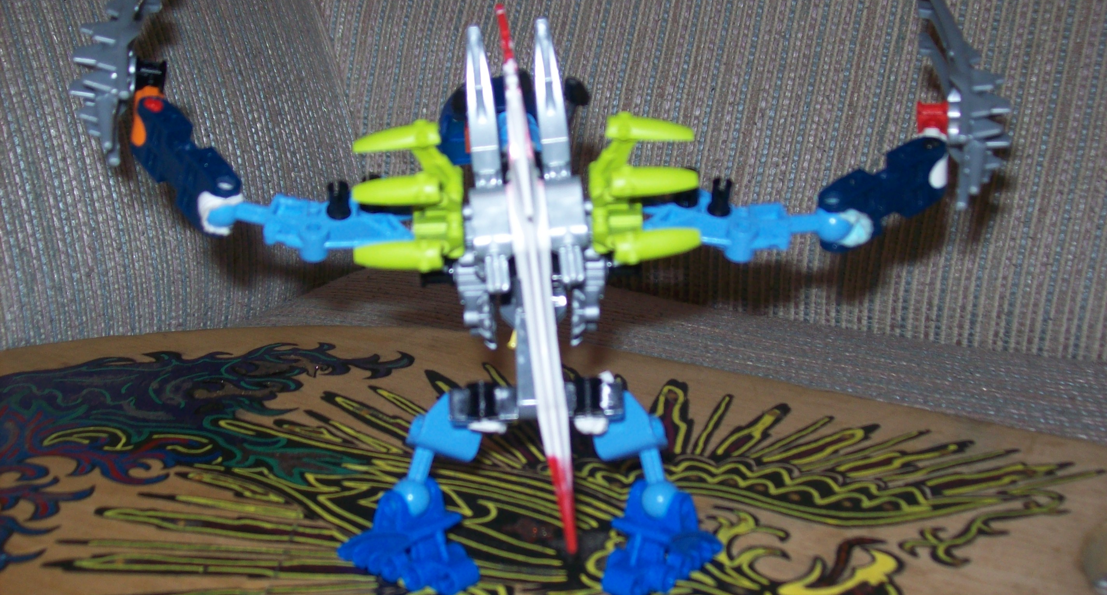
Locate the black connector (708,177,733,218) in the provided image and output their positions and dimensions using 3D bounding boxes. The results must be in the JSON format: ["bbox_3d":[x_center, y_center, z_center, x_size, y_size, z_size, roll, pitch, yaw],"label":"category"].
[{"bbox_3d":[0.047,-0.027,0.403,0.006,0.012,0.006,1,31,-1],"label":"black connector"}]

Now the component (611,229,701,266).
[{"bbox_3d":[0.028,-0.014,0.396,0.025,0.007,0.008,0,31,-2],"label":"component"}]

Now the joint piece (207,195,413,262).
[{"bbox_3d":[-0.068,-0.020,0.412,0.059,0.012,0.017,1,31,-1],"label":"joint piece"}]

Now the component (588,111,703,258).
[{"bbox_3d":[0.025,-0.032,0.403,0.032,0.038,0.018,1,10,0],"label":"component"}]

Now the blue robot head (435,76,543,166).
[{"bbox_3d":[-0.016,-0.050,0.402,0.033,0.022,0.024,0,27,0],"label":"blue robot head"}]

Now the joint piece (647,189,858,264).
[{"bbox_3d":[0.054,-0.020,0.412,0.059,0.012,0.017,1,31,-1],"label":"joint piece"}]

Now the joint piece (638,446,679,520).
[{"bbox_3d":[0.029,0.052,0.404,0.010,0.019,0.010,-6,21,4],"label":"joint piece"}]

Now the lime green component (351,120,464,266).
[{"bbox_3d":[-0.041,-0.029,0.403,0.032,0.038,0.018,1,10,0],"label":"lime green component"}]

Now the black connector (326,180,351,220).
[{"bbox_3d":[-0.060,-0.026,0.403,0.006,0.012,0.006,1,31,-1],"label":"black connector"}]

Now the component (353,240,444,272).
[{"bbox_3d":[-0.043,-0.011,0.396,0.025,0.007,0.008,1,31,-1],"label":"component"}]

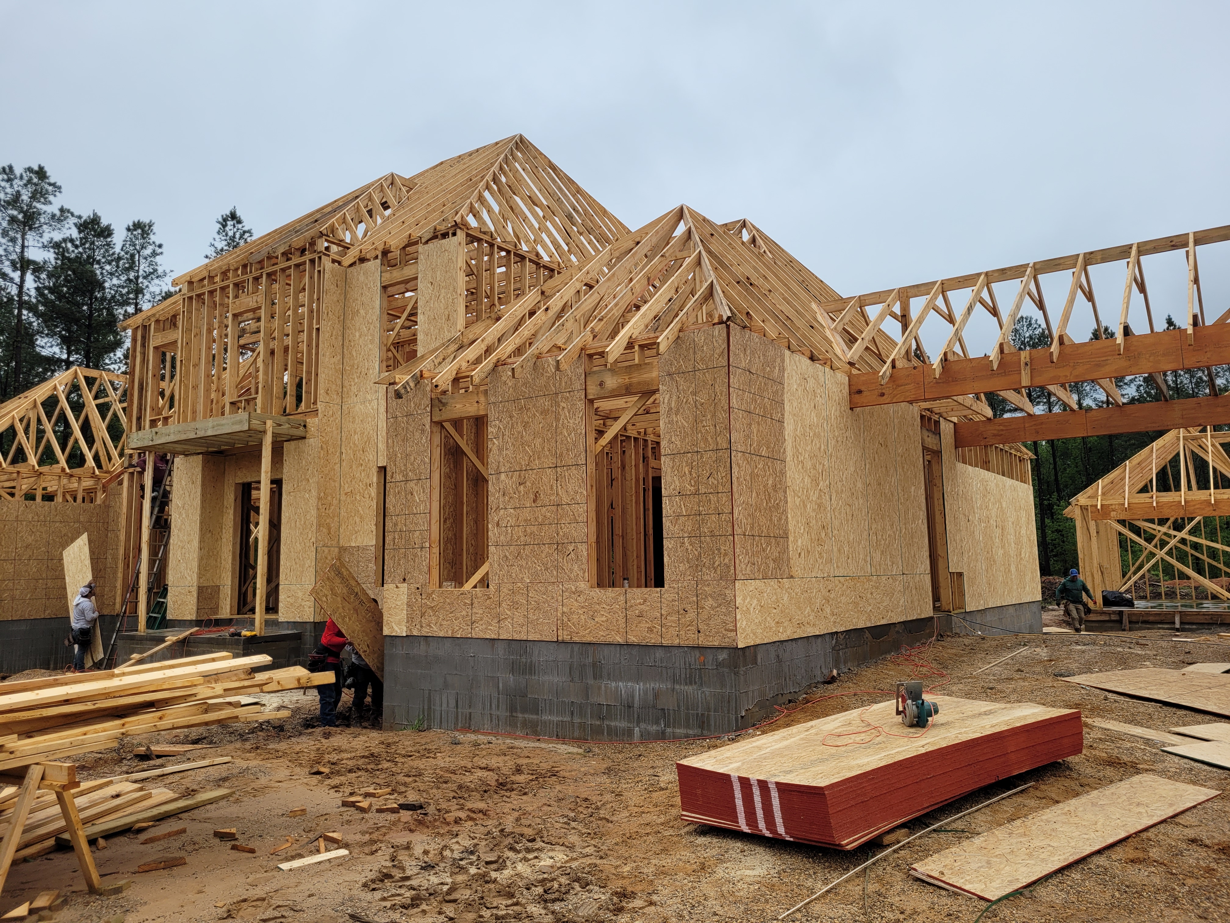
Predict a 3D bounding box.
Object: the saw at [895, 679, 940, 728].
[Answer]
[{"bbox_3d":[2.028,1.628,6.200,0.250,0.300,0.240,0,-7,-6],"label":"saw"}]

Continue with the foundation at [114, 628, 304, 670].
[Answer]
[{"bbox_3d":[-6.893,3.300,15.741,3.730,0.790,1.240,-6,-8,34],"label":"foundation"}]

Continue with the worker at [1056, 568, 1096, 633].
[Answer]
[{"bbox_3d":[11.122,3.352,22.300,0.900,1.560,0.600,-3,-7,19],"label":"worker"}]

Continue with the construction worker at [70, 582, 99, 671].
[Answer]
[{"bbox_3d":[-10.421,3.247,18.150,0.520,1.740,0.550,-7,-9,40],"label":"construction worker"}]

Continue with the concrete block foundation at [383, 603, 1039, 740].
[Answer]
[{"bbox_3d":[3.266,3.096,15.629,4.790,1.080,14.350,-6,-8,34],"label":"concrete block foundation"}]

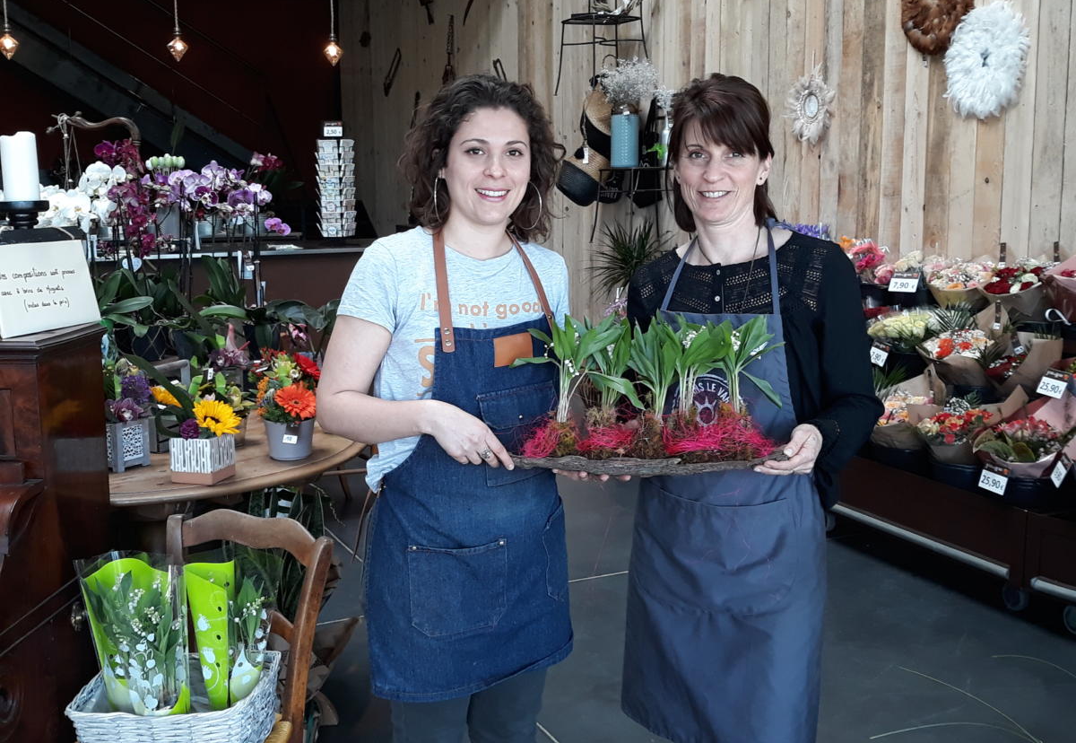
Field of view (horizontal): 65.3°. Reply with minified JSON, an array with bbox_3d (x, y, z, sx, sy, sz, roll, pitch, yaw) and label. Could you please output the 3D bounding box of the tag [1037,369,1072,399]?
[{"bbox_3d":[2.143,0.050,3.480,0.012,0.107,0.134,19,7,-14],"label":"tag"}]

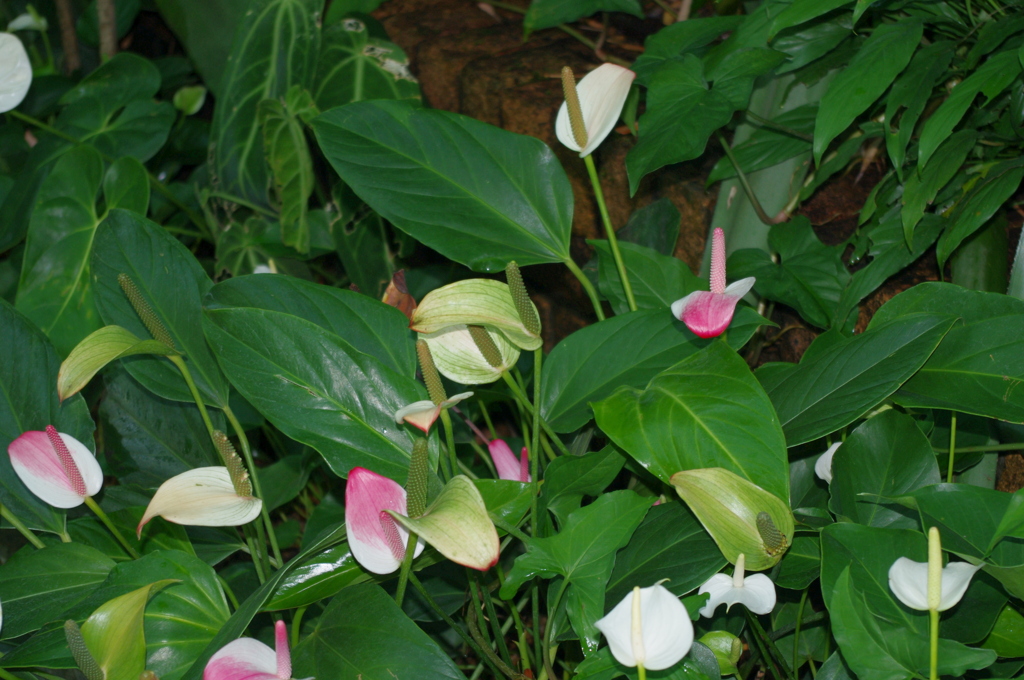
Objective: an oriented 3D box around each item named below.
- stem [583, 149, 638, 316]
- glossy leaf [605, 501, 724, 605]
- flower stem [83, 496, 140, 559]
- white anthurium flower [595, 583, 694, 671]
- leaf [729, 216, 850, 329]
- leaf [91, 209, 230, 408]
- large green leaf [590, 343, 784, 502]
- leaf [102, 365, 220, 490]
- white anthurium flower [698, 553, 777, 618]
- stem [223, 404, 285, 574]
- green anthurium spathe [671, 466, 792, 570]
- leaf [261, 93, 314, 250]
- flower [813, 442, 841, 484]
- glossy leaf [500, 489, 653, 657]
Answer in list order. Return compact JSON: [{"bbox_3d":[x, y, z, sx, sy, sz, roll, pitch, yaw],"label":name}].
[{"bbox_3d":[0.083,-0.090,1.970,0.007,0.145,0.007,-16,16,5],"label":"stem"},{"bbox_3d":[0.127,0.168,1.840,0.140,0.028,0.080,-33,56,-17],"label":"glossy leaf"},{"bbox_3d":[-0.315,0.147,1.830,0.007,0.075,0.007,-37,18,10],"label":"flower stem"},{"bbox_3d":[0.098,0.211,1.720,0.074,0.068,0.040,0,26,0],"label":"white anthurium flower"},{"bbox_3d":[0.306,-0.072,2.500,0.125,0.040,0.144,-25,67,-8],"label":"leaf"},{"bbox_3d":[-0.339,-0.030,2.280,0.125,0.045,0.232,-28,79,-23],"label":"leaf"},{"bbox_3d":[0.188,0.102,2.120,0.135,0.050,0.190,-32,66,-20],"label":"large green leaf"},{"bbox_3d":[-0.293,0.078,1.960,0.160,0.030,0.100,41,61,19],"label":"leaf"},{"bbox_3d":[0.199,0.217,2.060,0.070,0.050,0.055,0,27,0],"label":"white anthurium flower"},{"bbox_3d":[-0.249,0.142,2.250,0.020,0.178,0.020,-17,19,8],"label":"stem"},{"bbox_3d":[0.166,0.134,1.750,0.108,0.040,0.060,36,77,17],"label":"green anthurium spathe"},{"bbox_3d":[-0.247,-0.182,2.550,0.065,0.185,0.050,-4,27,-8],"label":"leaf"},{"bbox_3d":[0.269,0.102,1.920,0.052,0.048,0.032,8,27,17],"label":"flower"},{"bbox_3d":[0.077,0.199,2.120,0.115,0.045,0.150,35,72,21],"label":"glossy leaf"}]

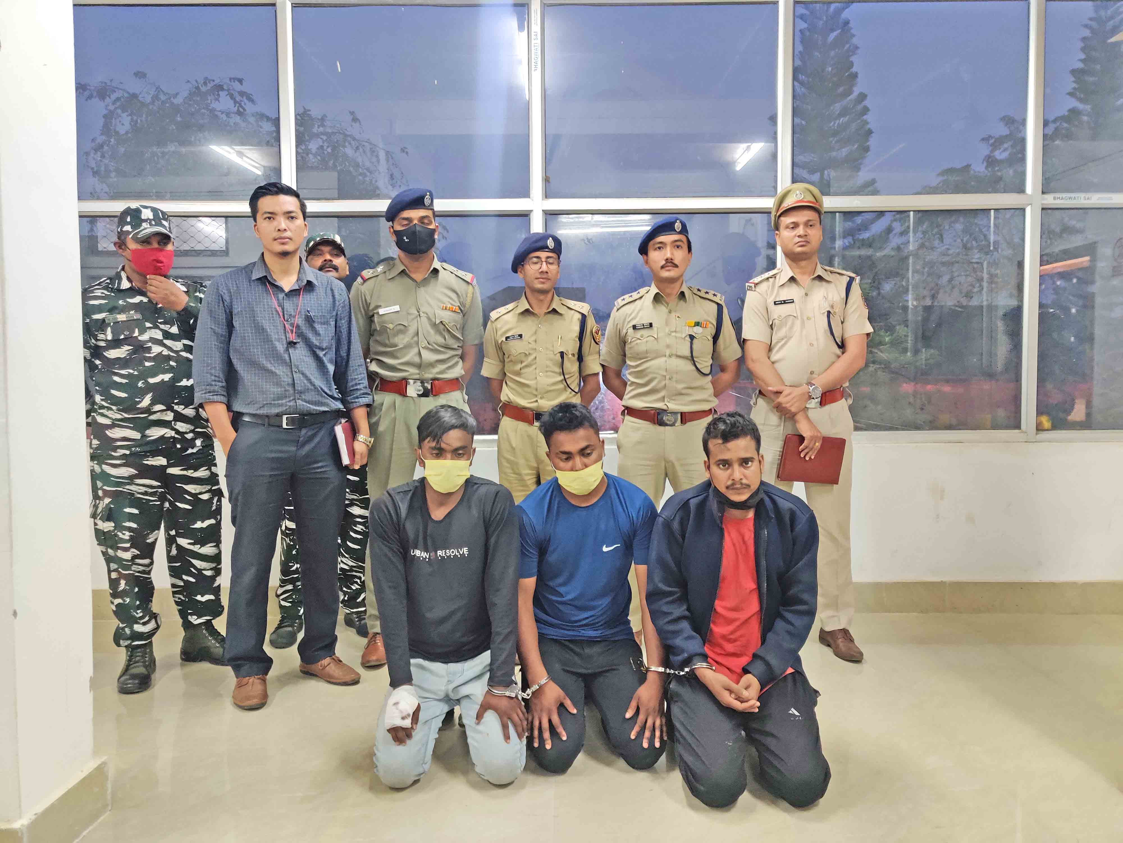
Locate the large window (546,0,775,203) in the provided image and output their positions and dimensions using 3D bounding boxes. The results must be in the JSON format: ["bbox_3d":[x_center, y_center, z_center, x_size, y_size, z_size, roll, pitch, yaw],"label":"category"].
[{"bbox_3d":[0.439,-1.411,3.859,1.029,0.840,0.060,0,3,0],"label":"large window"}]

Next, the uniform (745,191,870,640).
[{"bbox_3d":[0.966,-0.007,3.440,0.510,1.825,0.370,0,3,7],"label":"uniform"}]

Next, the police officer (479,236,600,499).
[{"bbox_3d":[-0.086,0.091,3.460,0.460,1.644,0.350,0,3,0],"label":"police officer"}]

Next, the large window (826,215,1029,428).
[{"bbox_3d":[1.547,-0.447,3.912,1.050,0.981,0.060,0,3,0],"label":"large window"}]

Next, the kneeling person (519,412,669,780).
[{"bbox_3d":[0.088,0.440,2.695,0.450,0.990,0.660,-1,3,-3],"label":"kneeling person"}]

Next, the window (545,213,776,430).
[{"bbox_3d":[0.443,-0.439,3.906,1.033,0.966,0.060,0,3,0],"label":"window"}]

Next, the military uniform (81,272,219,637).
[{"bbox_3d":[-1.458,0.125,3.146,0.540,1.357,0.380,-3,4,-36],"label":"military uniform"}]

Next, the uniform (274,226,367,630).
[{"bbox_3d":[-1.025,0.061,3.709,0.500,1.691,0.350,-1,3,-7],"label":"uniform"}]

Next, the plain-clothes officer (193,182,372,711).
[{"bbox_3d":[-0.972,0.047,3.061,0.600,1.755,0.400,-2,3,-23],"label":"plain-clothes officer"}]

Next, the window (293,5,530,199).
[{"bbox_3d":[-0.659,-1.397,3.838,1.031,0.834,0.060,0,3,0],"label":"window"}]

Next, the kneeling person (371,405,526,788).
[{"bbox_3d":[-0.326,0.449,2.623,0.450,0.985,0.660,-1,3,-6],"label":"kneeling person"}]

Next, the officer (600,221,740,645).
[{"bbox_3d":[0.439,0.035,3.488,0.550,1.720,0.360,0,3,6],"label":"officer"}]

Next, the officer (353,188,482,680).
[{"bbox_3d":[-0.583,0.007,3.446,0.510,1.822,0.360,-1,3,-7],"label":"officer"}]

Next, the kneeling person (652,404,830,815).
[{"bbox_3d":[0.498,0.466,2.546,0.500,0.987,0.660,0,3,6],"label":"kneeling person"}]

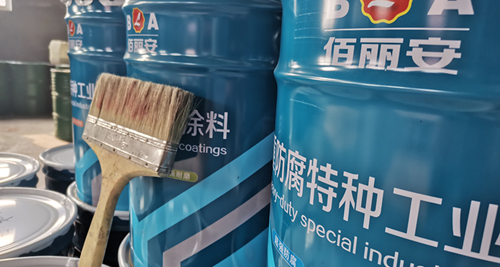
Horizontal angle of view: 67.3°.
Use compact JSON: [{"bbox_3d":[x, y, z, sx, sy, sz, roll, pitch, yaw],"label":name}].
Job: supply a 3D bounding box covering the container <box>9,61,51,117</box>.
[{"bbox_3d":[-3.590,-0.711,6.070,0.600,0.880,0.600,4,11,0],"label":"container"}]

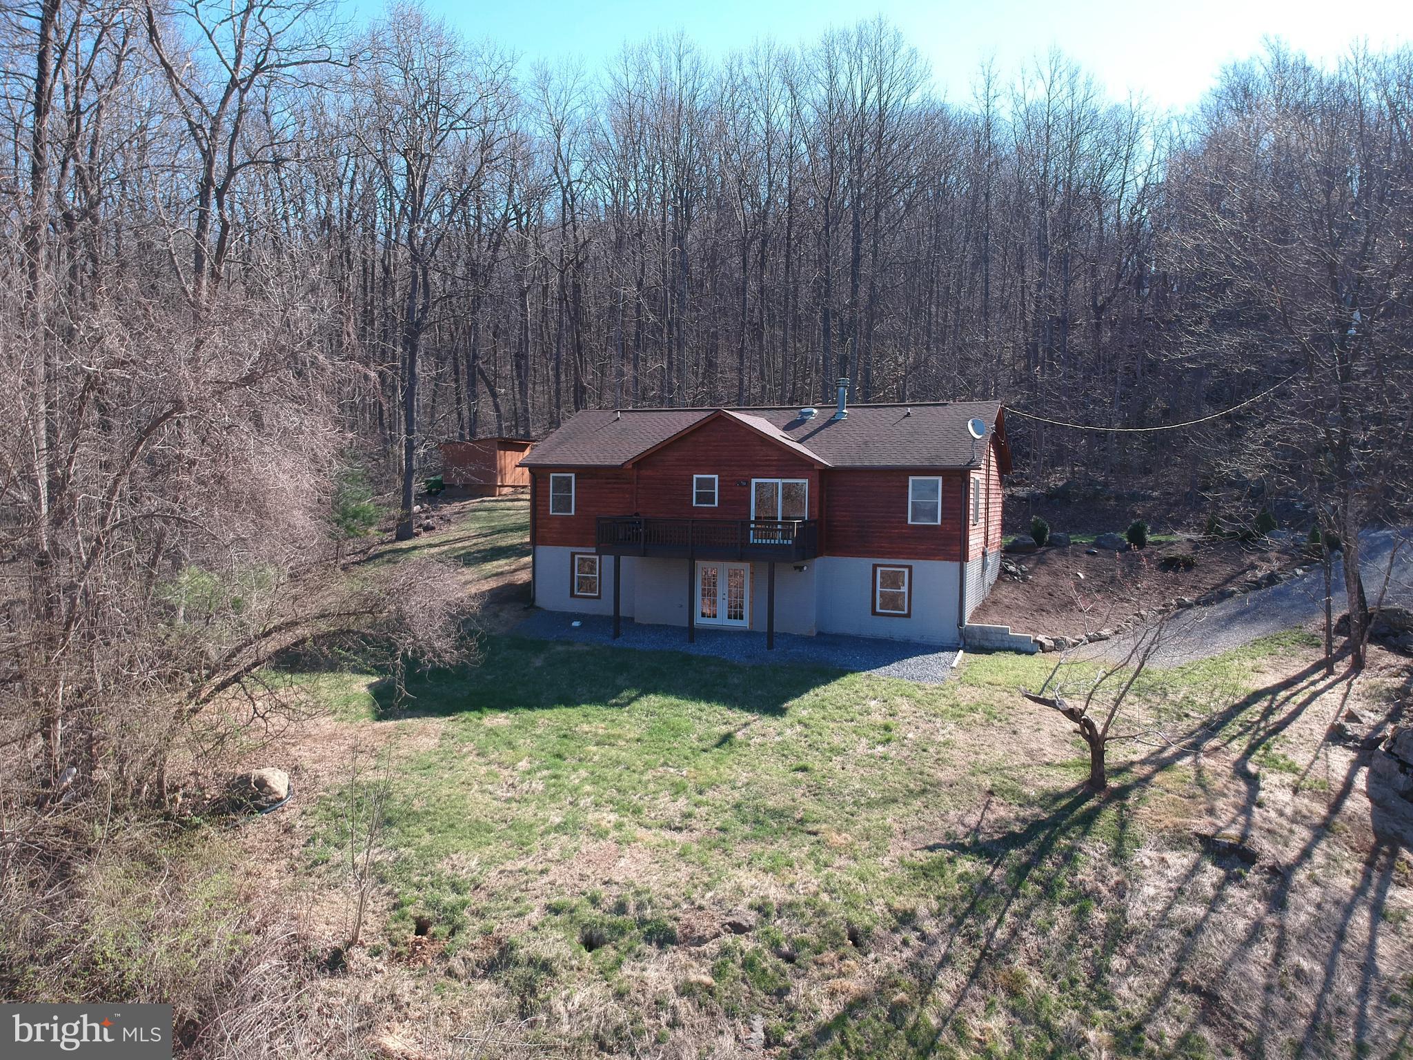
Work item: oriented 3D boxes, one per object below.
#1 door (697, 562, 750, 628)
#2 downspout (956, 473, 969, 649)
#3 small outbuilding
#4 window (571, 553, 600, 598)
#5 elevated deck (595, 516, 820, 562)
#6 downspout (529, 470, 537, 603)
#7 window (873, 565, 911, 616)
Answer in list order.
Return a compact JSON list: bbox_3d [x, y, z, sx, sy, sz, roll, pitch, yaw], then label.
[{"bbox_3d":[0.515,2.058,32.490,1.840,2.120,0.130,2,3,22],"label":"door"},{"bbox_3d":[7.576,0.916,30.138,0.120,5.210,0.360,2,3,22],"label":"downspout"},{"bbox_3d":[-11.755,-3.386,55.310,3.700,3.050,3.900,2,3,22],"label":"small outbuilding"},{"bbox_3d":[-4.198,1.566,35.233,1.170,1.575,0.120,2,3,22],"label":"window"},{"bbox_3d":[-0.001,0.212,31.413,6.430,1.170,2.220,2,3,22],"label":"elevated deck"},{"bbox_3d":[-6.077,0.313,35.770,0.120,4.810,0.380,2,3,22],"label":"downspout"},{"bbox_3d":[5.672,1.853,31.149,1.160,1.585,0.120,2,3,22],"label":"window"}]

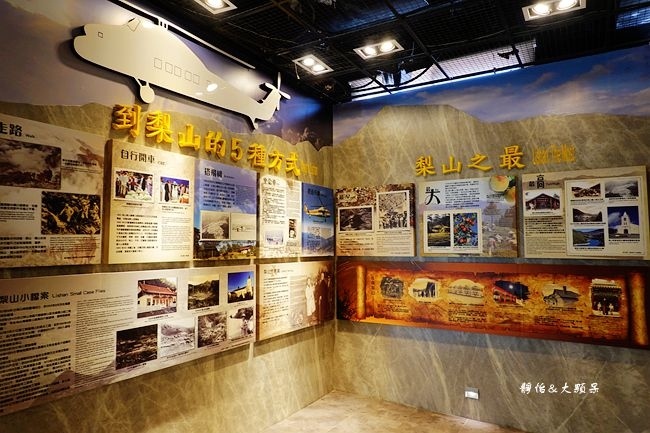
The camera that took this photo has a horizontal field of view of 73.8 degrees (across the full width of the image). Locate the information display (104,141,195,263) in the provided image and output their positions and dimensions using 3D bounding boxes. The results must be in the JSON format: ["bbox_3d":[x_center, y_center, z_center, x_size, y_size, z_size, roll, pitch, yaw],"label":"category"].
[{"bbox_3d":[-1.095,-0.067,2.767,0.055,0.717,0.606,-2,-4,32],"label":"information display"}]

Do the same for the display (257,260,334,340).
[{"bbox_3d":[-0.236,0.749,4.101,0.045,0.627,1.241,-2,-4,32],"label":"display"}]

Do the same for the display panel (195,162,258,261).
[{"bbox_3d":[-0.748,-0.029,3.330,0.045,0.713,0.631,-2,-4,32],"label":"display panel"}]

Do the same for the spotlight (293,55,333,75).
[{"bbox_3d":[-0.095,-1.320,3.701,0.199,0.080,0.360,-2,-4,32],"label":"spotlight"}]

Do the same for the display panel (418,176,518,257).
[{"bbox_3d":[1.295,0.018,3.955,0.862,0.715,0.045,-2,-4,32],"label":"display panel"}]

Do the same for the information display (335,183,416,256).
[{"bbox_3d":[0.513,0.048,4.444,0.890,0.724,0.045,-2,-4,32],"label":"information display"}]

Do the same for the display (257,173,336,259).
[{"bbox_3d":[-0.237,0.035,4.143,0.045,0.710,1.241,-2,-4,32],"label":"display"}]

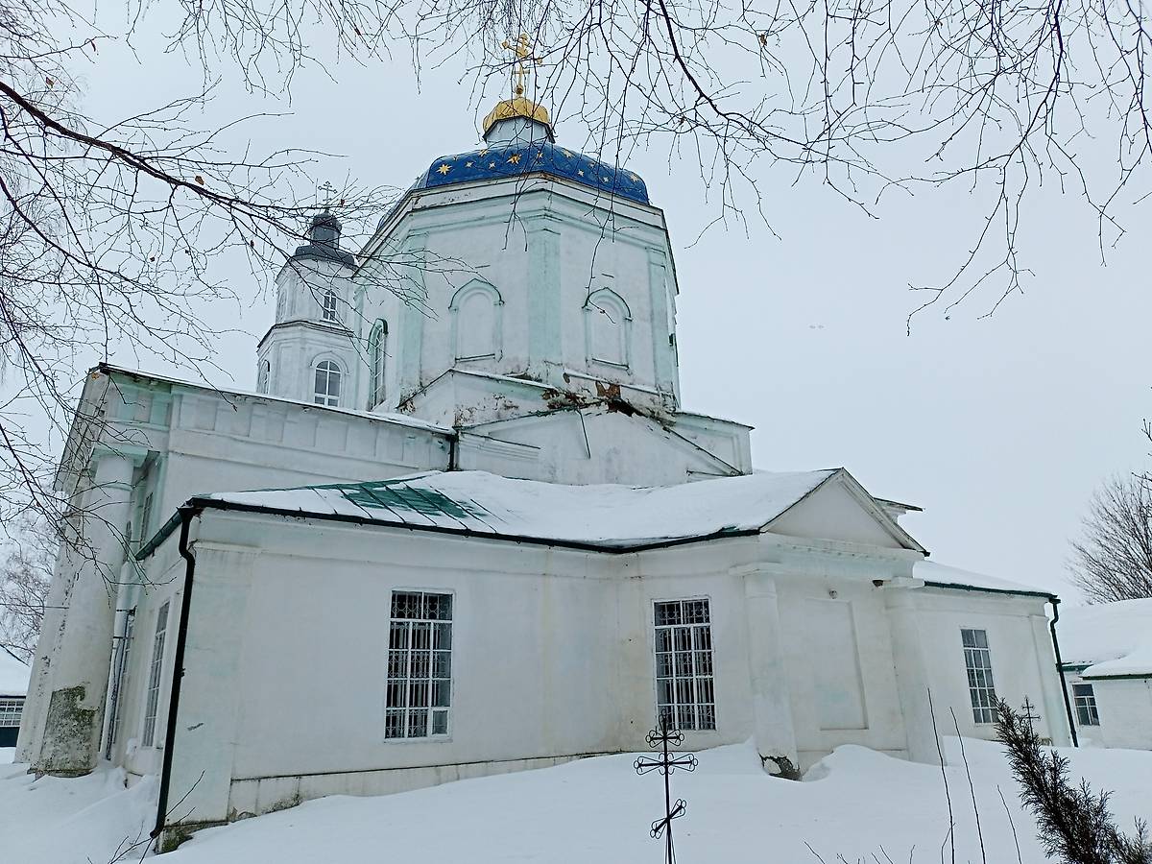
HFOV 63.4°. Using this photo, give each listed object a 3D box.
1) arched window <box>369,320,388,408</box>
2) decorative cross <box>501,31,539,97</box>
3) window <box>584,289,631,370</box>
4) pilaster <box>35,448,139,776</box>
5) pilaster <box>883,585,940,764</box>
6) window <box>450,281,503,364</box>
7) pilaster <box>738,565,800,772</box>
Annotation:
[{"bbox_3d":[-5.731,-2.122,26.932,0.280,2.698,1.448,11,-22,-32],"label":"arched window"},{"bbox_3d":[-2.009,-13.096,33.296,1.661,2.741,0.250,11,-22,-32],"label":"decorative cross"},{"bbox_3d":[0.872,-2.931,25.719,1.519,2.300,0.280,11,-22,-32],"label":"window"},{"bbox_3d":[-8.757,3.103,16.955,0.994,5.950,0.994,11,-22,-32],"label":"pilaster"},{"bbox_3d":[6.568,4.653,18.102,0.809,3.451,0.710,11,-22,-32],"label":"pilaster"},{"bbox_3d":[-2.677,-3.041,25.029,1.477,2.371,0.280,-5,-19,10],"label":"window"},{"bbox_3d":[3.268,4.048,15.994,0.809,3.408,0.710,11,-22,-32],"label":"pilaster"}]

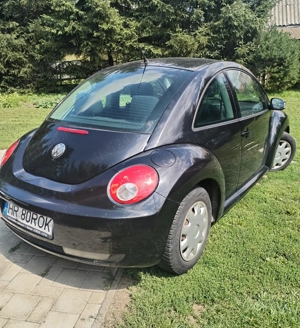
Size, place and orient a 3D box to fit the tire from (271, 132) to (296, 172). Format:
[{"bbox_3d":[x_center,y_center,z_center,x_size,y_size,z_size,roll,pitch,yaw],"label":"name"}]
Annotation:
[{"bbox_3d":[1.710,-0.129,4.114,0.630,0.630,0.210,-8,18,-26],"label":"tire"}]

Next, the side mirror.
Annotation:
[{"bbox_3d":[1.396,-0.649,3.278,0.180,0.135,0.110,11,20,34],"label":"side mirror"}]

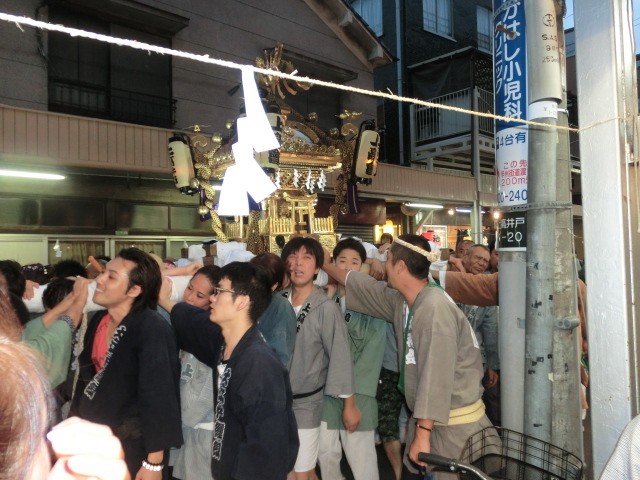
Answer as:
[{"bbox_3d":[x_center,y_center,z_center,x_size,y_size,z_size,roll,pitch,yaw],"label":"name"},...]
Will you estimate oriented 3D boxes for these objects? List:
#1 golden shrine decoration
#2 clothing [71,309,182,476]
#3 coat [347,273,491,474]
[{"bbox_3d":[-0.300,-0.620,3.550,1.000,1.460,1.000,1,-3,-40],"label":"golden shrine decoration"},{"bbox_3d":[-0.800,0.680,2.120,0.400,0.820,0.520,0,-2,-31],"label":"clothing"},{"bbox_3d":[0.460,0.650,2.450,0.630,0.950,0.550,-1,-2,9],"label":"coat"}]

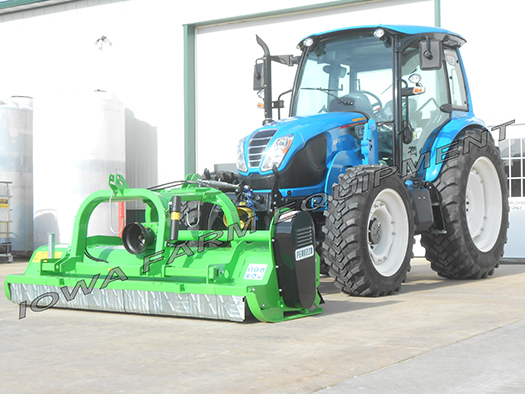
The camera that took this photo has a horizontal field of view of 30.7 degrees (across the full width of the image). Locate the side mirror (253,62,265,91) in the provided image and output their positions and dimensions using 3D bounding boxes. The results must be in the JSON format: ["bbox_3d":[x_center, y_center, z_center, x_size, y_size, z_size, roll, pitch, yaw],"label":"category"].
[{"bbox_3d":[-0.027,-1.306,10.400,0.080,0.280,0.210,1,-2,-42],"label":"side mirror"}]

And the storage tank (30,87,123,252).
[{"bbox_3d":[-3.351,-0.440,17.500,1.670,3.020,1.670,-1,-1,0],"label":"storage tank"}]

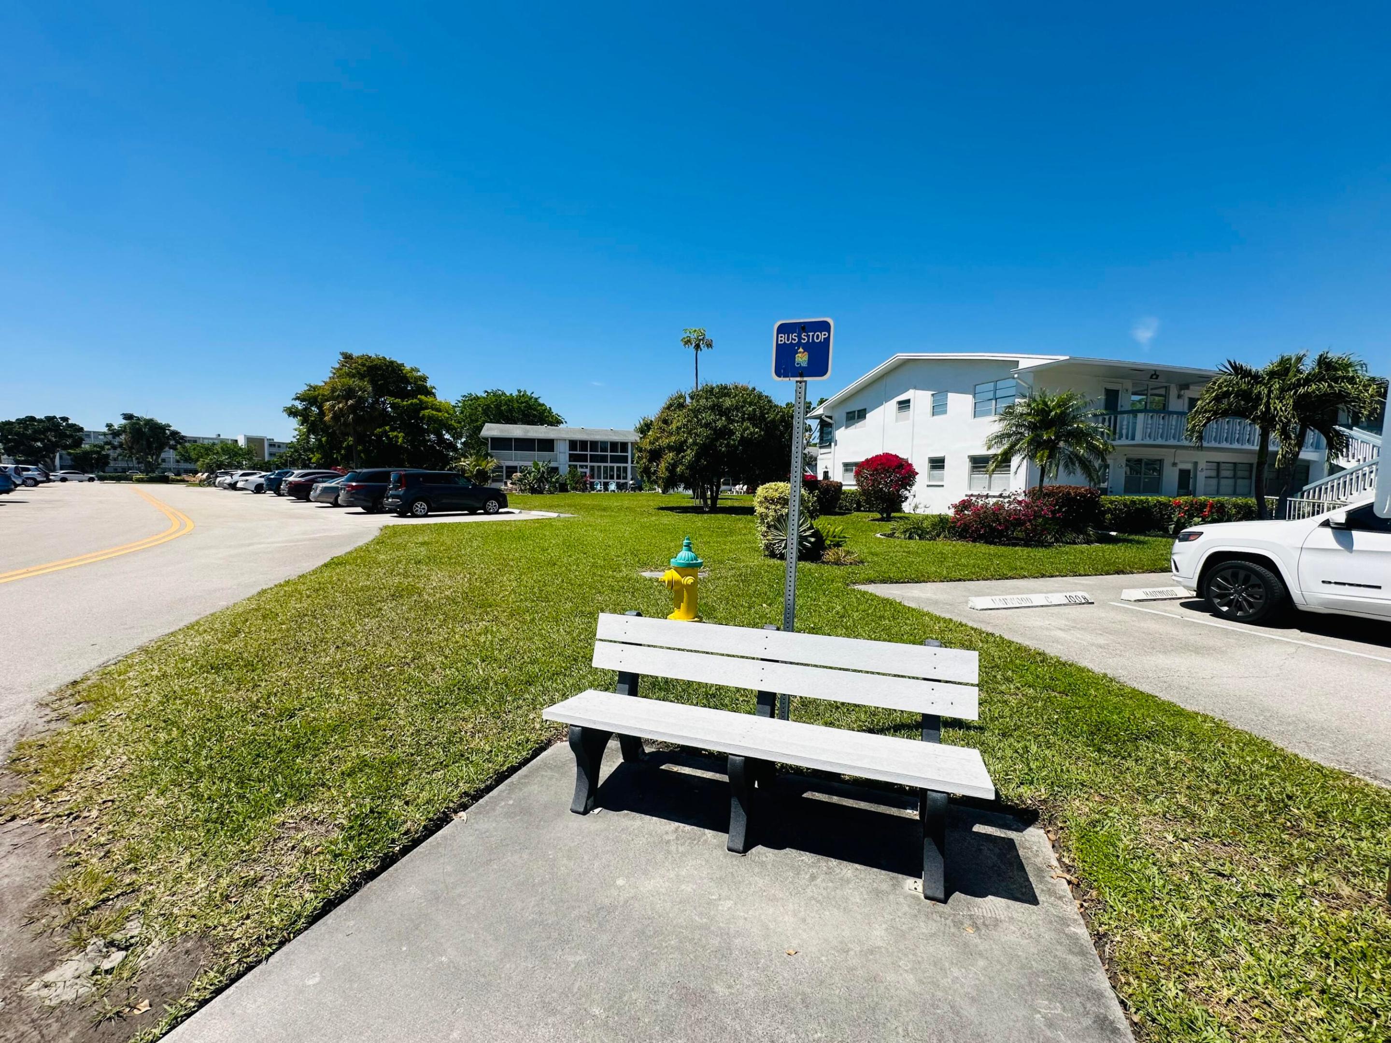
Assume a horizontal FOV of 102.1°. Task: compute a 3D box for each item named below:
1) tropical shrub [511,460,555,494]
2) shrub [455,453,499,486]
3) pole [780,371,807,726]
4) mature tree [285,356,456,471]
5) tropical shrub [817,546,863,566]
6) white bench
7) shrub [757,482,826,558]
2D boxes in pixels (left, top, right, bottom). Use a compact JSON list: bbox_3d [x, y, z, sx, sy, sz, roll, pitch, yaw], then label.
[{"bbox_3d":[-14.557,-3.944,50.401,3.700,2.807,2.900,2,4,14],"label":"tropical shrub"},{"bbox_3d":[-18.580,-4.065,47.500,3.600,3.300,3.400,-1,4,-21],"label":"shrub"},{"bbox_3d":[0.524,0.133,3.009,0.050,2.220,0.050,5,8,28],"label":"pole"},{"bbox_3d":[-26.434,-8.148,46.000,12.200,11.600,11.500,-1,4,-30],"label":"mature tree"},{"bbox_3d":[2.721,0.581,10.550,0.820,0.360,0.700,2,4,15],"label":"tropical shrub"},{"bbox_3d":[0.278,0.919,2.546,1.830,0.800,0.620,2,4,19],"label":"white bench"},{"bbox_3d":[1.891,-0.041,11.250,1.330,1.480,1.250,2,4,10],"label":"shrub"}]

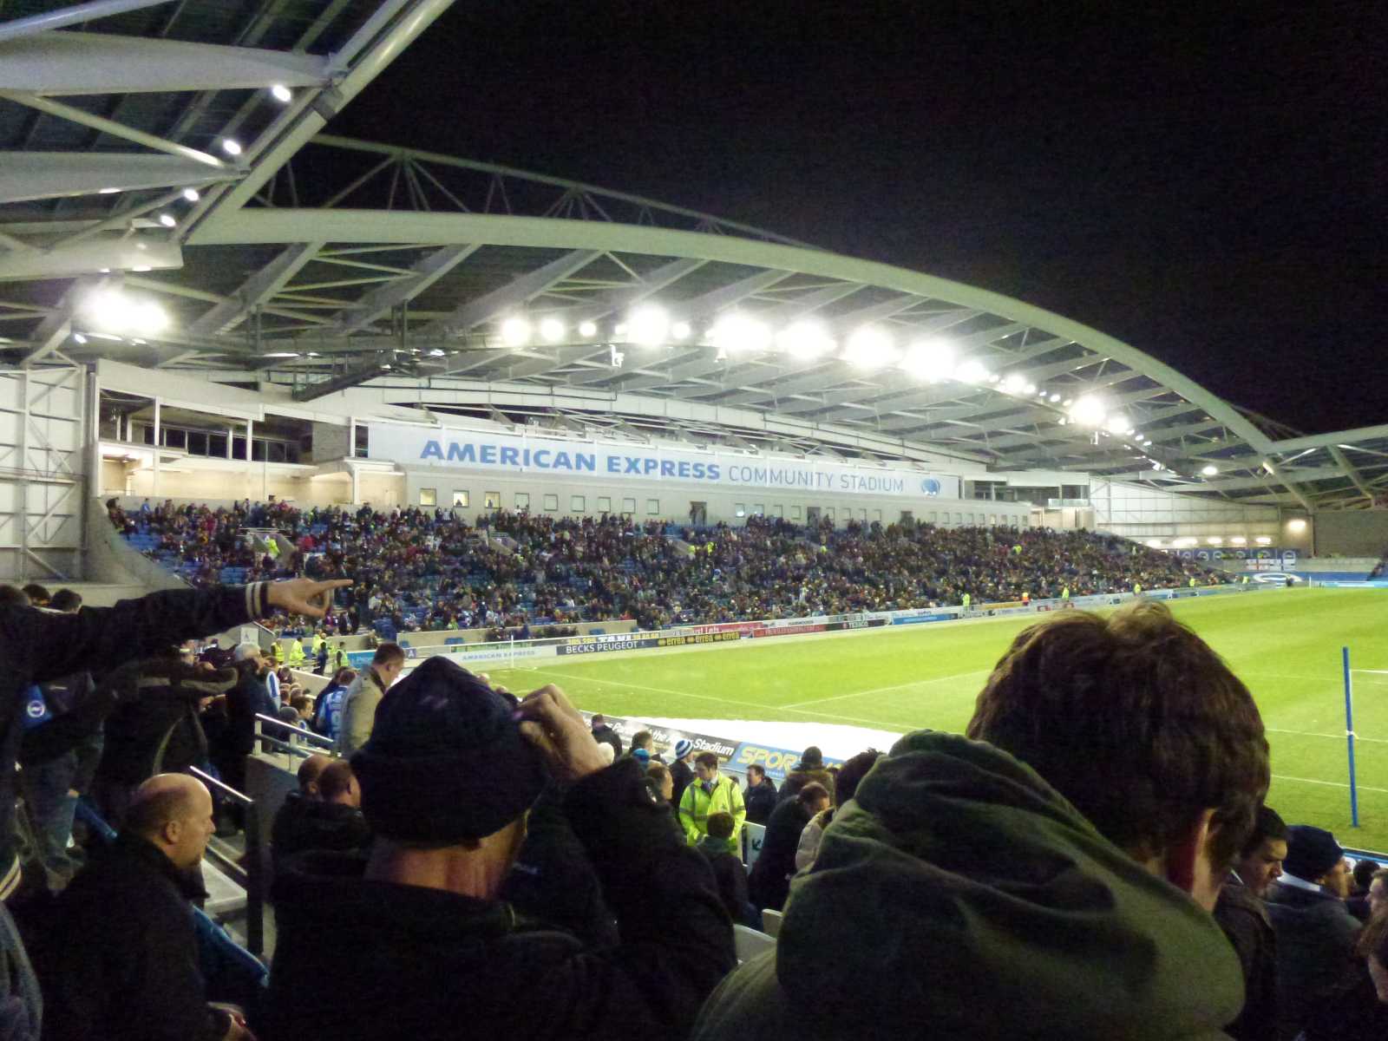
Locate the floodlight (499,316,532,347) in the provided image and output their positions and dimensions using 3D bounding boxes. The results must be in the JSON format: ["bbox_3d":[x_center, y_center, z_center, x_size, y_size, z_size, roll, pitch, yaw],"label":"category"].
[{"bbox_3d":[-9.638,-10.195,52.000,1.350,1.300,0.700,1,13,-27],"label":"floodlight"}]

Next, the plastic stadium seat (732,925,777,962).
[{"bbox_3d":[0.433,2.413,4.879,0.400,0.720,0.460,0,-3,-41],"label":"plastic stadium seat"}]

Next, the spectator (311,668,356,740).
[{"bbox_3d":[-3.566,2.352,9.679,0.480,1.720,0.360,-1,-2,30],"label":"spectator"}]

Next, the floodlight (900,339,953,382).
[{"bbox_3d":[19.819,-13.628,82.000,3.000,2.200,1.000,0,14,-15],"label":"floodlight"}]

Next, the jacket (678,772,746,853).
[{"bbox_3d":[0.153,2.456,8.000,0.600,0.780,0.340,-2,-2,8],"label":"jacket"}]

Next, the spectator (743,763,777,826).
[{"bbox_3d":[0.721,3.449,10.169,0.340,1.740,0.500,0,-3,-38],"label":"spectator"}]

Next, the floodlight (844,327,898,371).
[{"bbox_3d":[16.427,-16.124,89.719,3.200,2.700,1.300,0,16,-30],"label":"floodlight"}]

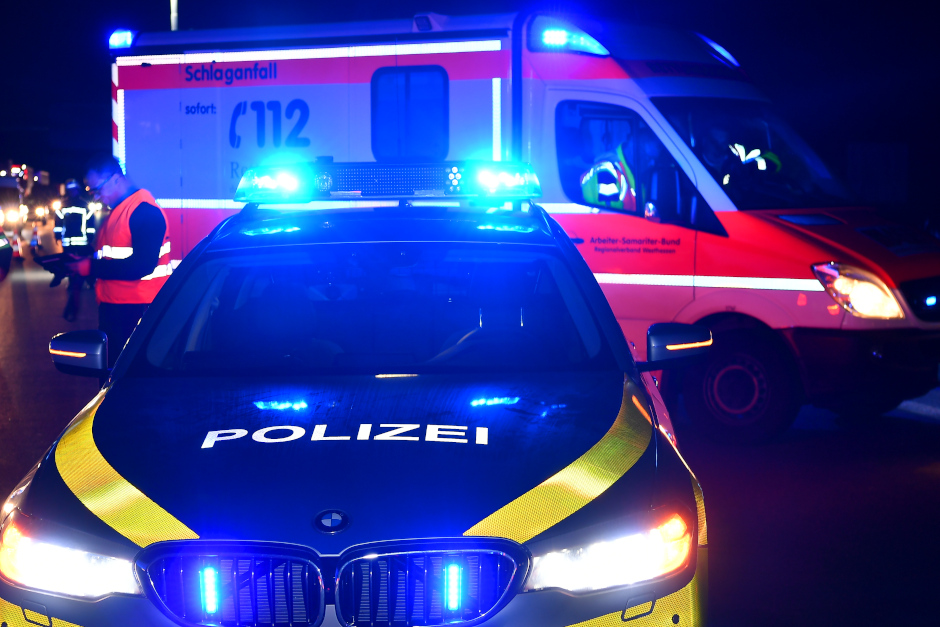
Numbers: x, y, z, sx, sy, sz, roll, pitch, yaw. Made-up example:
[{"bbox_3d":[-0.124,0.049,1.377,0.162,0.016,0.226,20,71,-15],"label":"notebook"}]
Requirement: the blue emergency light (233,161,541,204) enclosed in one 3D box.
[{"bbox_3d":[-0.302,-0.479,5.550,1.120,0.140,0.310,-1,5,1],"label":"blue emergency light"}]

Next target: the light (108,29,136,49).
[{"bbox_3d":[-2.642,-2.084,11.500,0.200,0.140,0.180,2,5,27],"label":"light"}]

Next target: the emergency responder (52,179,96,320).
[{"bbox_3d":[-4.878,-0.777,18.771,0.550,1.760,0.420,-1,5,-12],"label":"emergency responder"}]

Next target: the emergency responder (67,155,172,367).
[{"bbox_3d":[-1.788,0.059,7.821,0.470,1.740,0.490,-2,5,-22],"label":"emergency responder"}]

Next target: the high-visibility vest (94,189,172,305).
[{"bbox_3d":[-1.737,-0.346,7.820,0.340,0.600,0.460,-2,5,-22],"label":"high-visibility vest"}]

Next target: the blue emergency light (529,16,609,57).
[{"bbox_3d":[0.650,-1.812,9.910,0.530,0.260,0.220,2,5,27],"label":"blue emergency light"}]

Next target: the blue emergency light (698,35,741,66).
[{"bbox_3d":[1.785,-1.915,11.130,0.420,0.220,0.200,2,5,27],"label":"blue emergency light"}]

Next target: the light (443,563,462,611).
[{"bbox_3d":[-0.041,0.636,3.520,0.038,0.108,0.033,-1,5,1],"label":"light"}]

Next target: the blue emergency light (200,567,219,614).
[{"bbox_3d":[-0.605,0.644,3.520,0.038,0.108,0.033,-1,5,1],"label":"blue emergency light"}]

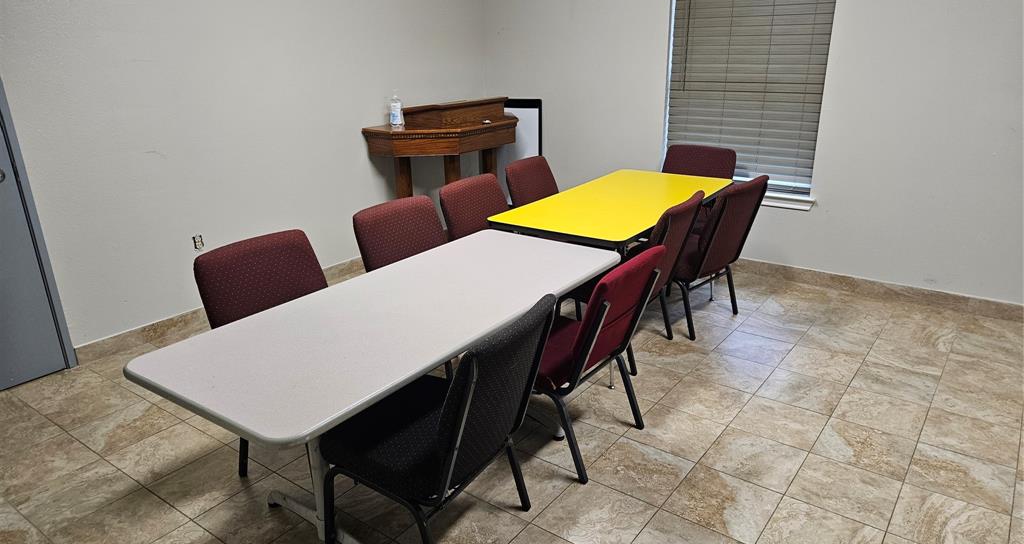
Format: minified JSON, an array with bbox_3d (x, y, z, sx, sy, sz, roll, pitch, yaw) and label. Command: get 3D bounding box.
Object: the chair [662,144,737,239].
[{"bbox_3d":[1.127,-0.381,4.616,0.510,0.865,0.610,15,25,39],"label":"chair"}]

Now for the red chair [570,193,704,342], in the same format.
[{"bbox_3d":[0.560,0.012,3.540,0.610,0.845,0.510,11,22,31],"label":"red chair"}]

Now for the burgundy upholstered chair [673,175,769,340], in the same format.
[{"bbox_3d":[1.010,-0.130,3.914,0.610,0.850,0.510,16,26,41],"label":"burgundy upholstered chair"}]

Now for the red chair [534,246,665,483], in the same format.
[{"bbox_3d":[0.235,0.305,2.723,0.610,0.835,0.500,12,23,35],"label":"red chair"}]

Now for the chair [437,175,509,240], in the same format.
[{"bbox_3d":[0.017,-0.047,3.729,0.610,0.860,0.510,11,22,31],"label":"chair"}]

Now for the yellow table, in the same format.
[{"bbox_3d":[0.629,-0.060,3.909,0.770,0.740,1.560,12,23,33],"label":"yellow table"}]

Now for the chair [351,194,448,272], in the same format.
[{"bbox_3d":[-0.322,0.139,3.210,0.610,0.860,0.510,13,24,36],"label":"chair"}]

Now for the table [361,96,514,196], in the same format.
[{"bbox_3d":[-0.416,-0.669,5.110,0.730,1.165,1.290,12,23,35],"label":"table"}]

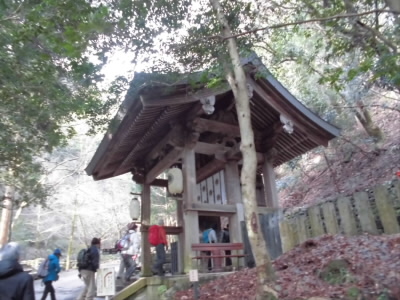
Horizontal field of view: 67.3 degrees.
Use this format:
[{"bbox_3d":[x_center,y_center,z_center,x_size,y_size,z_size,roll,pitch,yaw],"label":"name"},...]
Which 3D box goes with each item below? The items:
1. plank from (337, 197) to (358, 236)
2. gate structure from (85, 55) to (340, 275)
[{"bbox_3d":[3.218,1.447,6.513,0.120,0.860,0.280,8,-24,-27],"label":"plank"},{"bbox_3d":[0.122,1.134,10.772,7.078,5.995,6.903,8,-24,-27],"label":"gate structure"}]

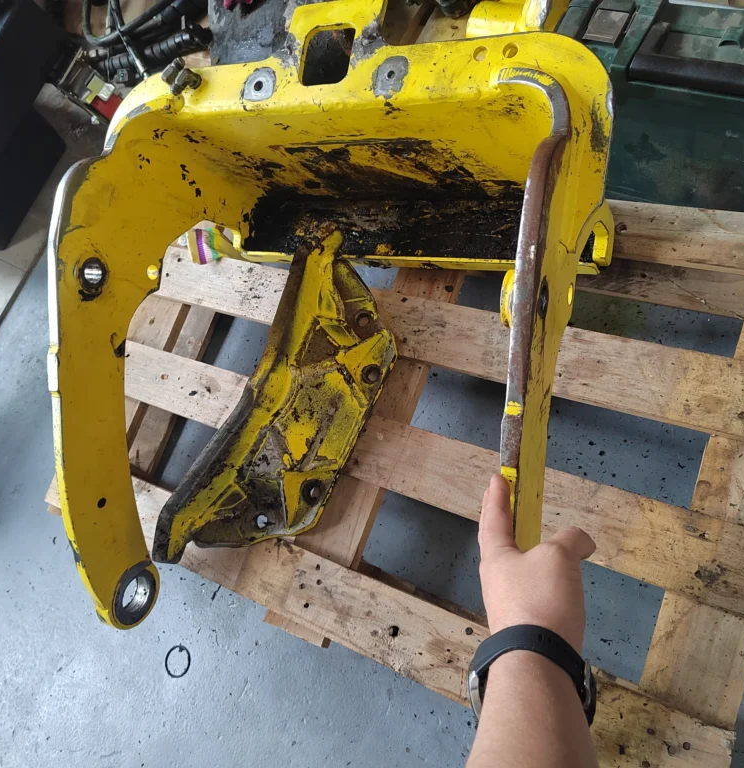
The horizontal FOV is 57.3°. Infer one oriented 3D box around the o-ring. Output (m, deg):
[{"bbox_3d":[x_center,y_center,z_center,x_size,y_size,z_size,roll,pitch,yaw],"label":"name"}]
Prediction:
[{"bbox_3d":[-0.356,0.509,1.248,0.054,0.004,0.054,-8,67,20],"label":"o-ring"}]

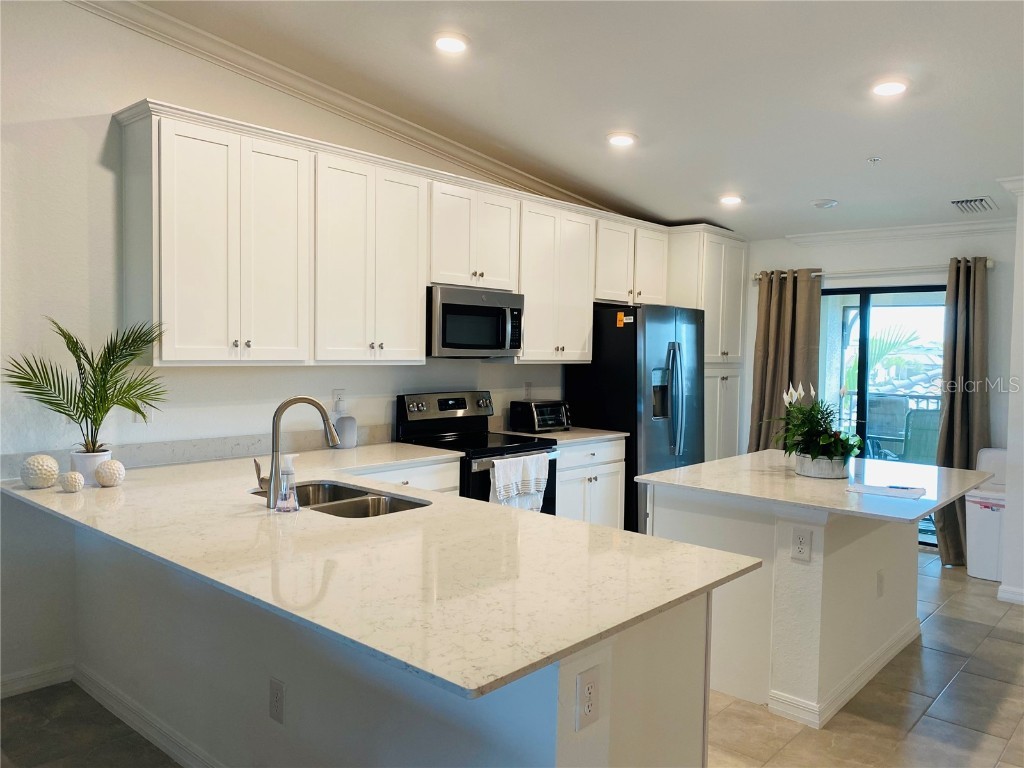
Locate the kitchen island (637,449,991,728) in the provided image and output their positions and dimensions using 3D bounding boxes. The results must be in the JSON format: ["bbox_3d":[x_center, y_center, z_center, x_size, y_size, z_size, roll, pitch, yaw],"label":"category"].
[{"bbox_3d":[1.467,0.879,3.667,1.150,0.884,1.490,4,4,42],"label":"kitchen island"}]

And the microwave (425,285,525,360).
[{"bbox_3d":[-0.304,-0.360,4.685,0.400,0.397,0.760,4,4,42],"label":"microwave"}]

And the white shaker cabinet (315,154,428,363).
[{"bbox_3d":[-0.829,-0.627,4.132,0.326,1.045,0.753,4,4,42],"label":"white shaker cabinet"}]

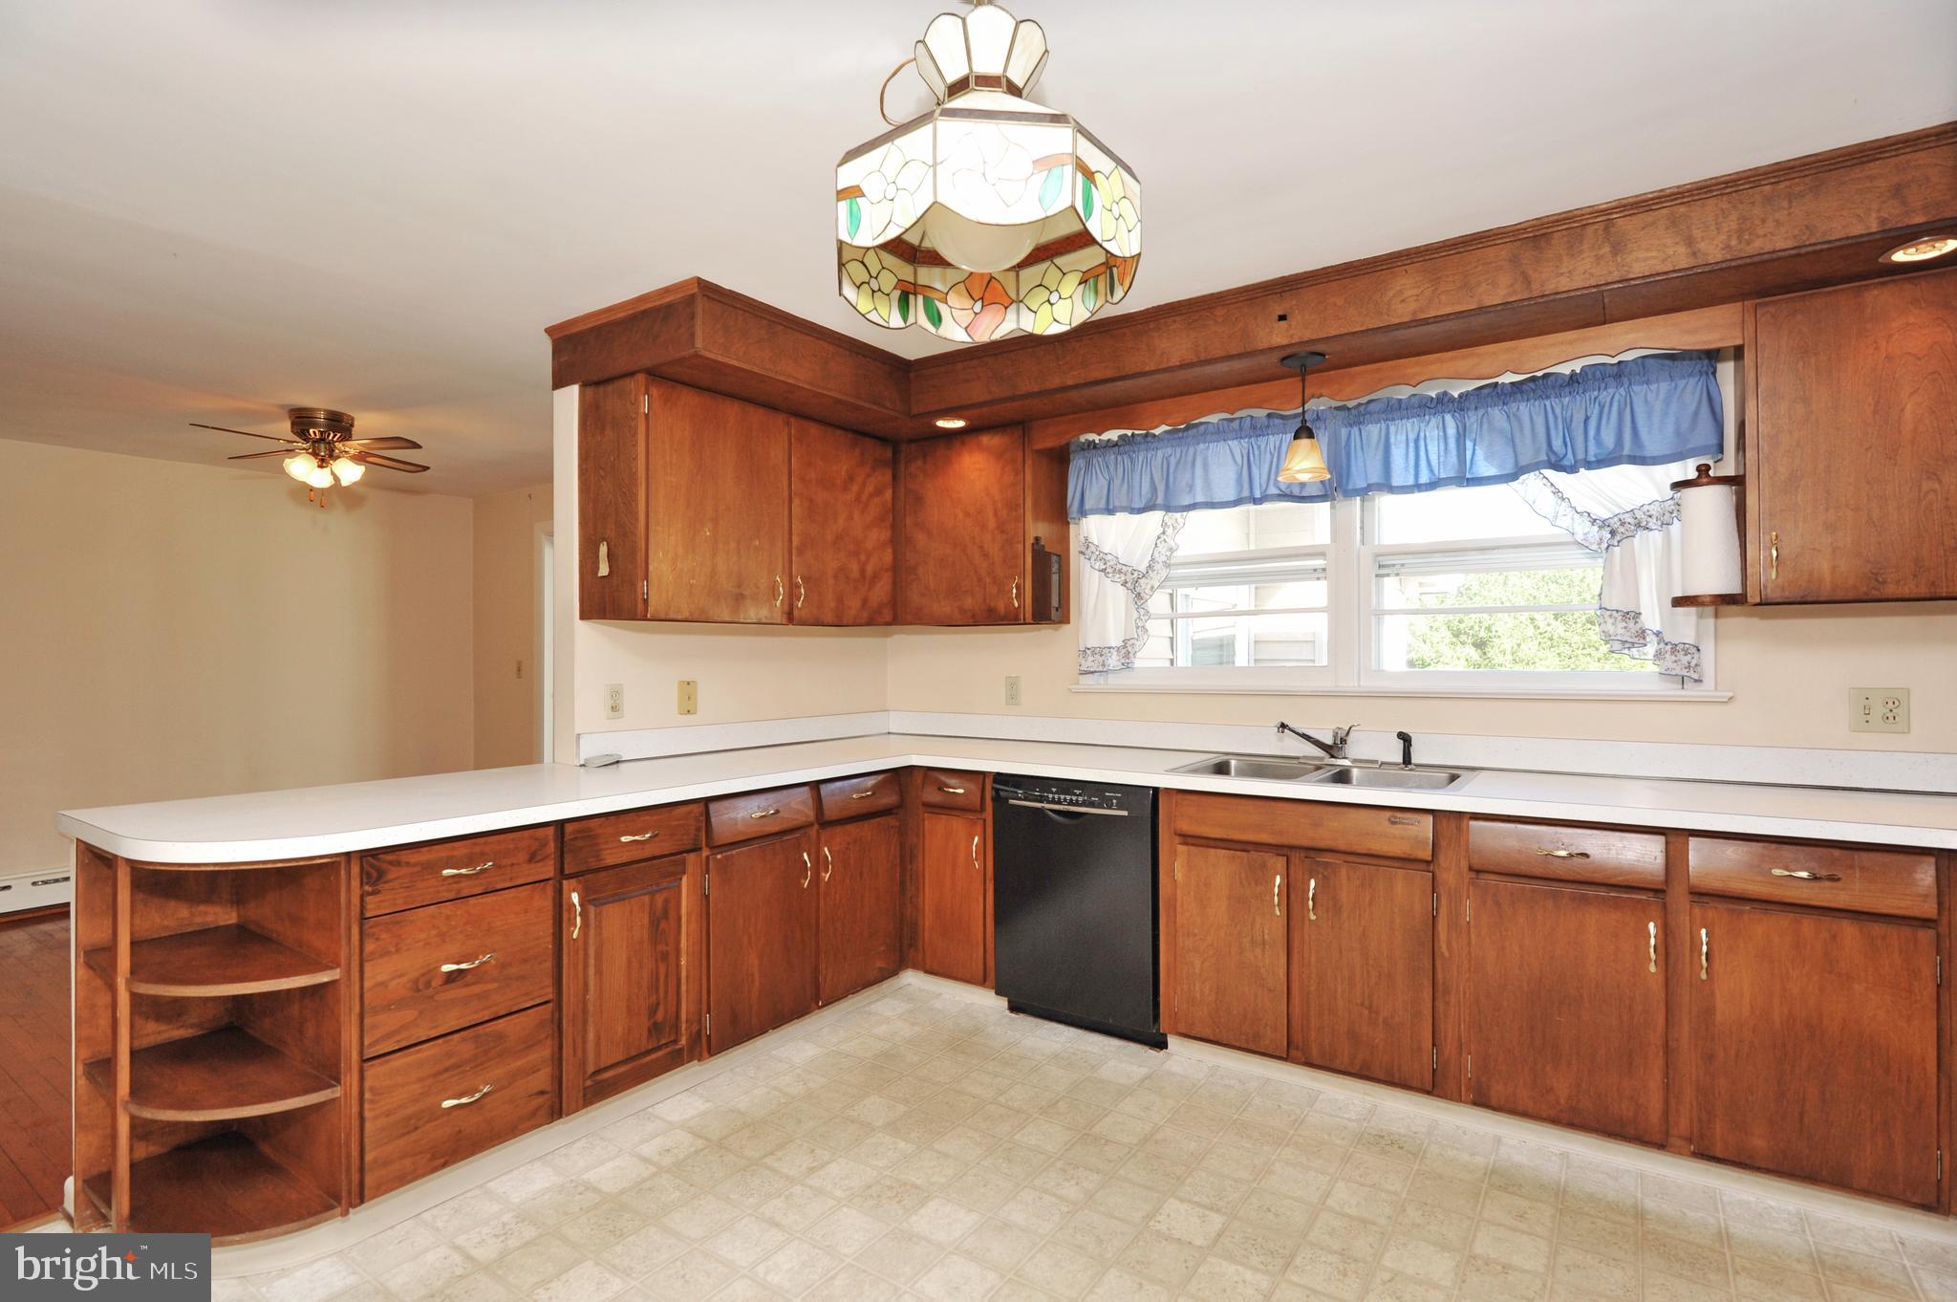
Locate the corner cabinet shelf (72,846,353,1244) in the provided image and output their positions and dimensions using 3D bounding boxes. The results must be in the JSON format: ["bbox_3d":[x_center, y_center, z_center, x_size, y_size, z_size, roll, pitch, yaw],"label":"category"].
[{"bbox_3d":[-1.652,0.823,1.981,0.620,0.813,0.325,0,-1,33],"label":"corner cabinet shelf"}]

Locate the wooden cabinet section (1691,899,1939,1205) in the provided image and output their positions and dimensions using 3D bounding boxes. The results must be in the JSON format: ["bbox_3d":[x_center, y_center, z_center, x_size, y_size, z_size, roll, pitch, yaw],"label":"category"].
[{"bbox_3d":[1.962,0.872,2.231,0.403,0.573,0.500,-1,-1,35],"label":"wooden cabinet section"}]

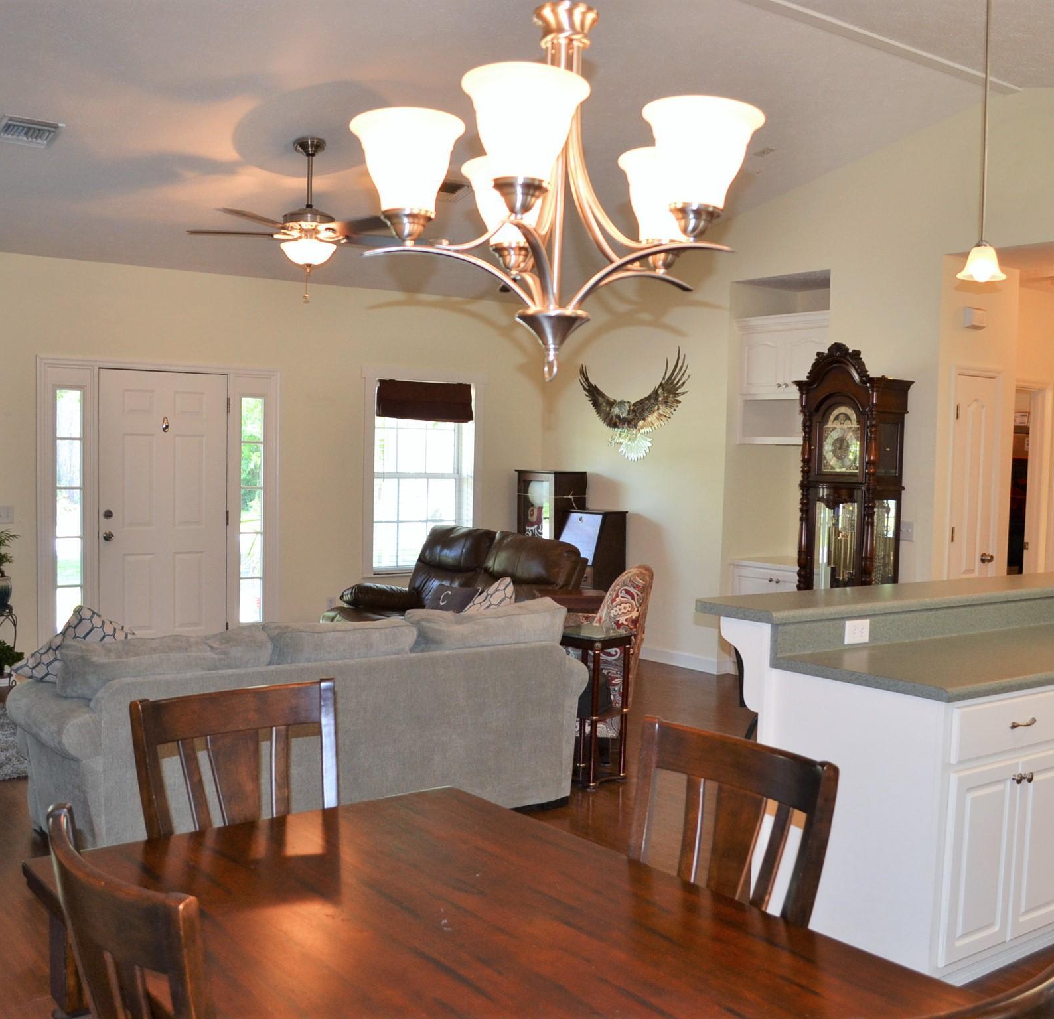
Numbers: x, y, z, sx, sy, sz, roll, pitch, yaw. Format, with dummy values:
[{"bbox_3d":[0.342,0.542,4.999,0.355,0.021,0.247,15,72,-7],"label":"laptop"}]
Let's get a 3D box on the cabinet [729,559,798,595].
[{"bbox_3d":[1.939,0.791,8.066,0.600,0.850,0.870,-1,4,-36],"label":"cabinet"}]

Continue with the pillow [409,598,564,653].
[{"bbox_3d":[-0.205,0.628,5.235,0.730,0.470,0.220,-1,16,-34],"label":"pillow"}]

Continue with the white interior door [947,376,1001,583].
[{"bbox_3d":[2.717,0.247,7.031,0.460,2.080,0.050,-1,4,-36],"label":"white interior door"}]

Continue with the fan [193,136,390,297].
[{"bbox_3d":[-1.118,-1.500,5.902,1.300,0.852,1.300,-1,4,-34],"label":"fan"}]

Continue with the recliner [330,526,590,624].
[{"bbox_3d":[-0.466,0.685,7.625,1.050,1.000,1.650,-1,4,-40],"label":"recliner"}]

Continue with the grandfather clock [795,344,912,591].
[{"bbox_3d":[1.962,0.134,7.034,0.370,2.280,0.630,-1,4,-36],"label":"grandfather clock"}]

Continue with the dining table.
[{"bbox_3d":[-0.136,1.093,2.013,1.030,0.760,1.420,-1,4,-40],"label":"dining table"}]

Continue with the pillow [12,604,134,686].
[{"bbox_3d":[-1.786,0.569,4.510,0.410,0.410,0.150,28,23,-49],"label":"pillow"}]

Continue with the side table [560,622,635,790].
[{"bbox_3d":[0.315,0.951,5.549,0.310,0.725,0.310,4,4,41],"label":"side table"}]

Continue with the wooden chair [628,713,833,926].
[{"bbox_3d":[0.237,1.002,2.375,0.570,1.000,0.500,-2,4,-43],"label":"wooden chair"}]

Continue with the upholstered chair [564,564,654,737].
[{"bbox_3d":[0.278,0.779,6.200,0.760,1.000,0.660,2,3,6],"label":"upholstered chair"}]

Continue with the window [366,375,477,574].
[{"bbox_3d":[-0.836,-0.254,9.162,0.970,1.550,0.100,-1,4,-36],"label":"window"}]

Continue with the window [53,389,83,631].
[{"bbox_3d":[-2.934,0.009,7.341,0.184,1.589,0.070,-1,4,-34],"label":"window"}]

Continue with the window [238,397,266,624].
[{"bbox_3d":[-2.012,0.015,8.333,0.210,1.650,0.060,-1,4,-36],"label":"window"}]

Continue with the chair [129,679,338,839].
[{"bbox_3d":[-0.533,0.938,2.547,0.490,1.010,0.560,-1,4,-38],"label":"chair"}]

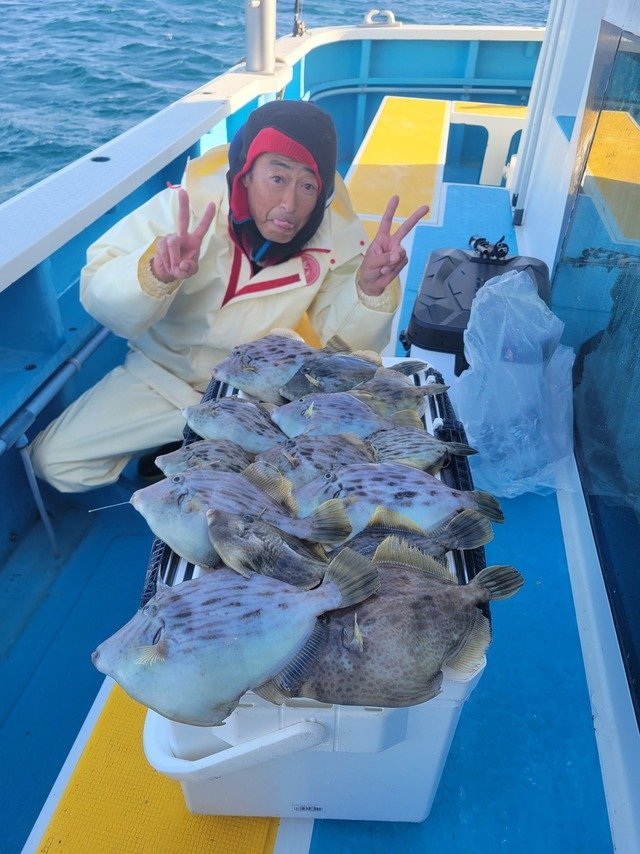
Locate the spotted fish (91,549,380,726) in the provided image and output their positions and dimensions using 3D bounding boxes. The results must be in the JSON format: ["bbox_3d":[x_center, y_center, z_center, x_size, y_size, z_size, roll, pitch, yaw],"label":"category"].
[{"bbox_3d":[-0.075,0.189,0.575,0.260,0.050,0.140,-14,60,-7],"label":"spotted fish"}]

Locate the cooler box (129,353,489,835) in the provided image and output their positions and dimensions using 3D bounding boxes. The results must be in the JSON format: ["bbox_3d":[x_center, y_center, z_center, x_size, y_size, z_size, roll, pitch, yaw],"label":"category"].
[{"bbox_3d":[-0.008,0.201,0.929,0.360,0.390,0.515,2,39,2],"label":"cooler box"}]

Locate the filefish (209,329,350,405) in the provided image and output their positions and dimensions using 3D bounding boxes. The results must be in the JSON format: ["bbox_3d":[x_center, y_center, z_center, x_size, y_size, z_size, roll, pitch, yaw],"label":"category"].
[{"bbox_3d":[-0.057,-0.085,0.930,0.210,0.050,0.105,-12,71,-3],"label":"filefish"}]

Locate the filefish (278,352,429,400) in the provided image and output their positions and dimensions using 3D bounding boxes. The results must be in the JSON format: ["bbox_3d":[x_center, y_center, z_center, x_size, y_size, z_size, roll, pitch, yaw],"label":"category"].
[{"bbox_3d":[0.046,-0.070,0.900,0.212,0.050,0.097,-11,64,-3],"label":"filefish"}]

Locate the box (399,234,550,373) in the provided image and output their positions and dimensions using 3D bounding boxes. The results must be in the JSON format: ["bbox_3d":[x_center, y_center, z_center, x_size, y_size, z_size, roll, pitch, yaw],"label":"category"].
[{"bbox_3d":[0.370,-0.202,1.508,0.285,0.290,0.390,10,40,12],"label":"box"}]

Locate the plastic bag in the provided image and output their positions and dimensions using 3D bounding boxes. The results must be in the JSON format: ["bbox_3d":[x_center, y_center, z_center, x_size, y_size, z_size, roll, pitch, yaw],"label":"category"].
[{"bbox_3d":[0.365,-0.071,1.266,0.215,0.390,0.200,6,39,7],"label":"plastic bag"}]

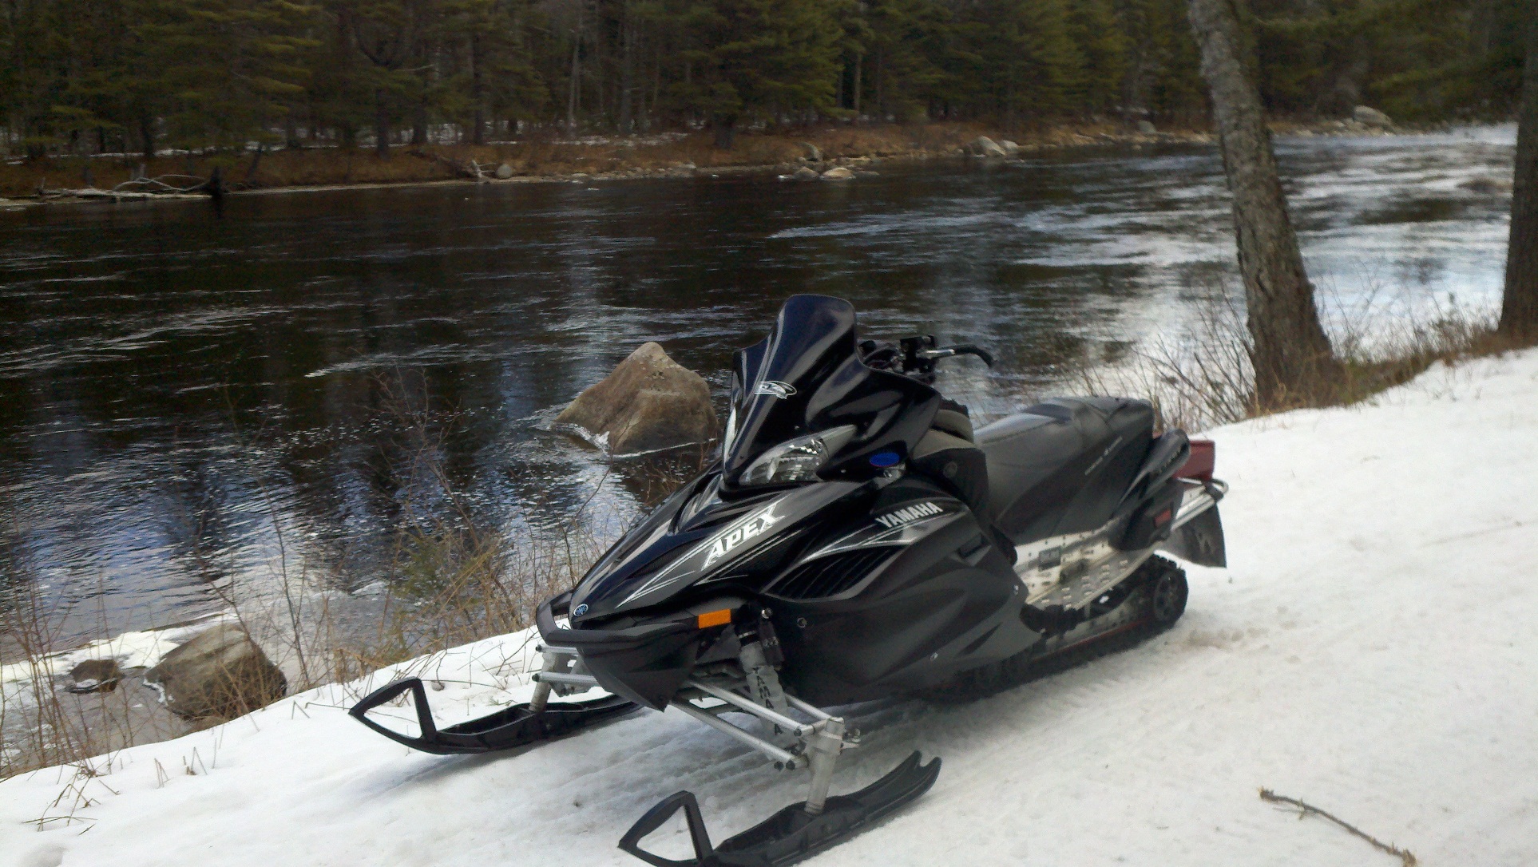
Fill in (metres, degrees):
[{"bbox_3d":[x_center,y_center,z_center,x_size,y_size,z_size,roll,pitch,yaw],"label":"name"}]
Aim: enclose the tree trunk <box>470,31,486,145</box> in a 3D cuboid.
[{"bbox_3d":[-8.783,-10.437,46.852,0.360,3.352,0.360,0,12,0],"label":"tree trunk"}]

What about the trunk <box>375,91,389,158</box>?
[{"bbox_3d":[-11.009,-8.836,44.133,0.380,1.869,0.380,0,12,0],"label":"trunk"}]

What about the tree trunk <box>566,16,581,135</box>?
[{"bbox_3d":[-6.260,-11.454,49.699,0.330,3.687,0.330,6,12,-1],"label":"tree trunk"}]

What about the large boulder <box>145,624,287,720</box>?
[{"bbox_3d":[-2.372,0.974,6.625,0.608,0.338,0.517,0,12,0],"label":"large boulder"}]

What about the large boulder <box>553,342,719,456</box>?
[{"bbox_3d":[-0.991,-0.316,11.523,1.202,0.741,1.081,0,12,0],"label":"large boulder"}]

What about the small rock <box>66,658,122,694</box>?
[{"bbox_3d":[-2.955,1.046,6.790,0.248,0.126,0.198,0,12,0],"label":"small rock"}]

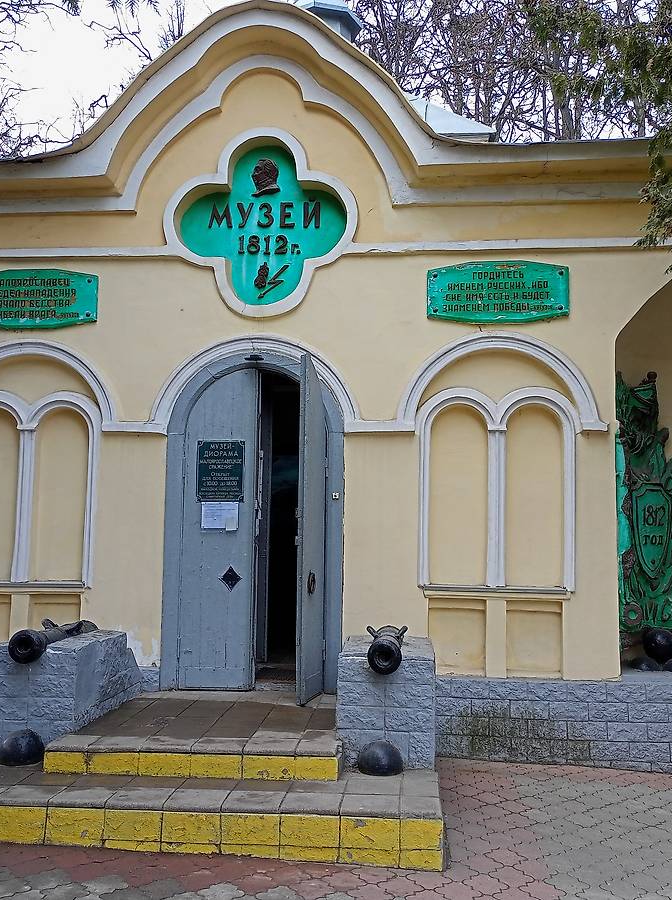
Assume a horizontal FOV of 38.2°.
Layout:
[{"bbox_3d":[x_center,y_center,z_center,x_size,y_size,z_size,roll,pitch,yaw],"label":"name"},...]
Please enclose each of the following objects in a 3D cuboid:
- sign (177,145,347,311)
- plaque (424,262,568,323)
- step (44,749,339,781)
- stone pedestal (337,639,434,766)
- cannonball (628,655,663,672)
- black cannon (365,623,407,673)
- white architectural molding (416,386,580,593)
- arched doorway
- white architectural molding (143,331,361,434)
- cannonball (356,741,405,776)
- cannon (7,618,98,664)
[{"bbox_3d":[-0.637,-1.891,8.182,1.440,1.450,0.100,0,-7,5],"label":"sign"},{"bbox_3d":[1.252,-1.225,7.550,1.093,0.505,0.053,0,-4,5],"label":"plaque"},{"bbox_3d":[-0.830,1.818,5.702,1.700,0.150,0.300,0,-7,5],"label":"step"},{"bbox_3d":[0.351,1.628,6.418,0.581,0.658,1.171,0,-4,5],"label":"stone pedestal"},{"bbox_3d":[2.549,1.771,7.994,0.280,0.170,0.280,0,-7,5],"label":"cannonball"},{"bbox_3d":[0.333,1.267,6.296,0.260,0.235,1.160,0,-6,5],"label":"black cannon"},{"bbox_3d":[1.232,0.294,7.449,1.219,1.566,0.096,0,-4,5],"label":"white architectural molding"},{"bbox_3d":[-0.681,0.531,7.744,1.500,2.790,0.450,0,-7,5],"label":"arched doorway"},{"bbox_3d":[-0.667,-0.543,7.912,1.740,0.810,0.110,0,-7,5],"label":"white architectural molding"},{"bbox_3d":[0.275,1.784,5.687,0.270,0.190,0.270,0,-6,5],"label":"cannonball"},{"bbox_3d":[-1.840,1.248,6.469,0.260,0.235,1.160,0,-6,5],"label":"cannon"}]

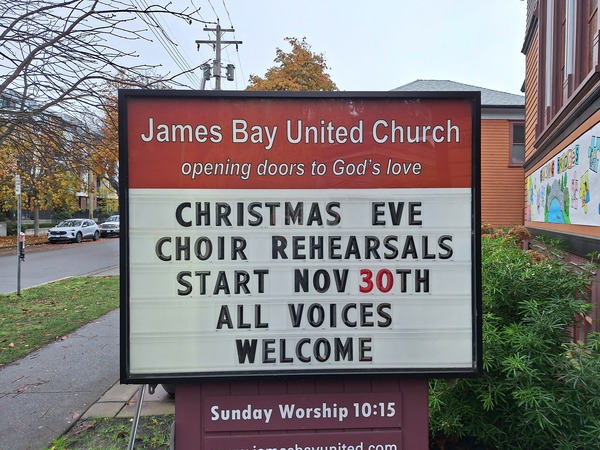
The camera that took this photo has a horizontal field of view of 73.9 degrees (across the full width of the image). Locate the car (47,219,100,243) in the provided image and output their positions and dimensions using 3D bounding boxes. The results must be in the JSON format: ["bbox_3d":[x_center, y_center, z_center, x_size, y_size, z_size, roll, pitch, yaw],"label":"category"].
[{"bbox_3d":[-16.070,0.380,28.630,1.880,1.680,4.585,0,1,-3],"label":"car"}]

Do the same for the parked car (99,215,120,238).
[{"bbox_3d":[-16.500,0.170,36.650,1.930,1.900,5.100,0,1,-3],"label":"parked car"}]

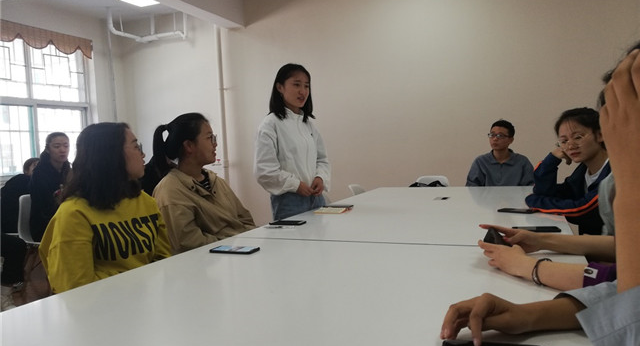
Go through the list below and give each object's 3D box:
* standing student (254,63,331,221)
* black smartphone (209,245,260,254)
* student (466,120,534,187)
[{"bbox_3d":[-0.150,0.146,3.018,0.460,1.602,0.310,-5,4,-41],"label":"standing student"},{"bbox_3d":[-0.291,0.268,1.727,0.158,0.009,0.077,-1,3,22],"label":"black smartphone"},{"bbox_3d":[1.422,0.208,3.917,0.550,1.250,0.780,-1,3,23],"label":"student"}]

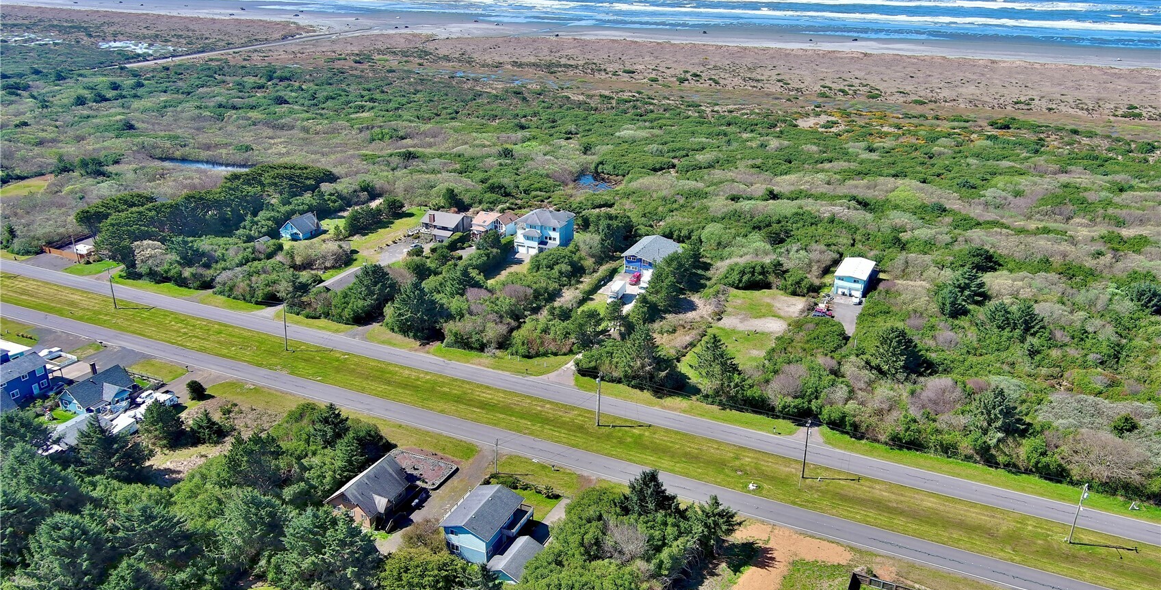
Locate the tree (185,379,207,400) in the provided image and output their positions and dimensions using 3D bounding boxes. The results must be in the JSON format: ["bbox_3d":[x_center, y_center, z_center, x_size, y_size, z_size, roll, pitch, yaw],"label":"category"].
[{"bbox_3d":[-81.523,20.007,198.135,4.300,4.300,4.300,0,22,0],"label":"tree"}]

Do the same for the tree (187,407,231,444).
[{"bbox_3d":[-72.590,25.012,181.904,7.400,7.000,7.400,0,22,0],"label":"tree"}]

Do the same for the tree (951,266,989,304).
[{"bbox_3d":[104.384,-2.283,248.114,9.800,10.141,9.800,0,22,0],"label":"tree"}]

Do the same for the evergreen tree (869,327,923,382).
[{"bbox_3d":[73.928,12.888,216.490,11.900,12.000,11.900,0,22,0],"label":"evergreen tree"}]

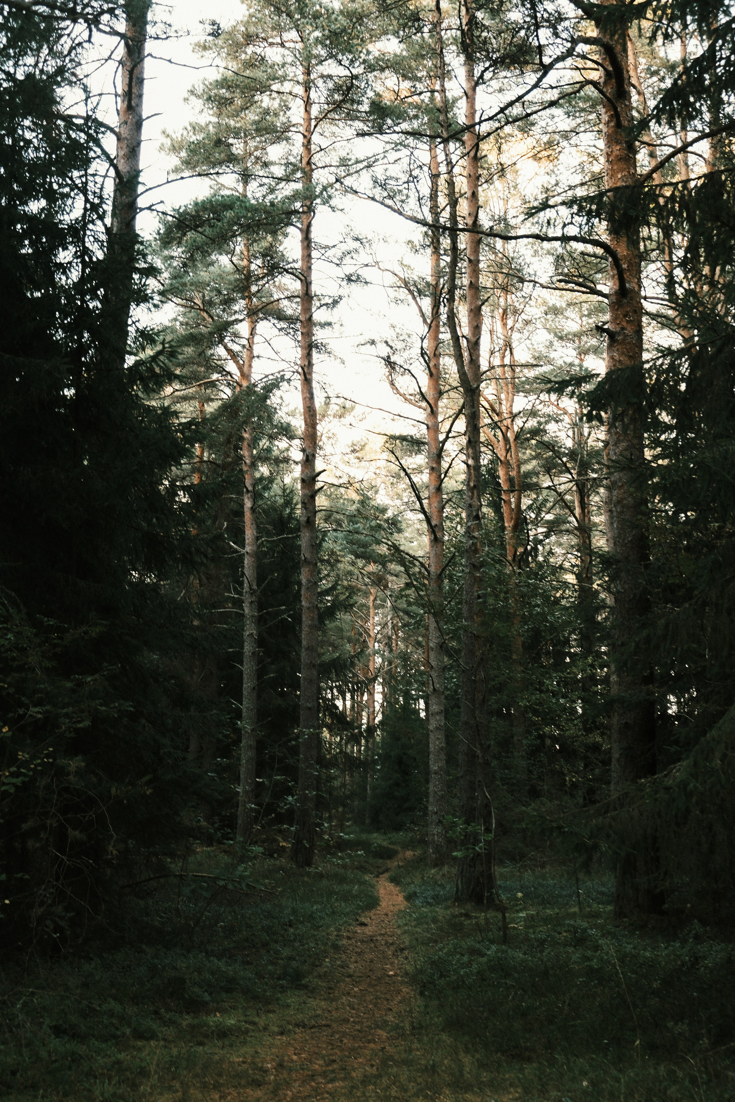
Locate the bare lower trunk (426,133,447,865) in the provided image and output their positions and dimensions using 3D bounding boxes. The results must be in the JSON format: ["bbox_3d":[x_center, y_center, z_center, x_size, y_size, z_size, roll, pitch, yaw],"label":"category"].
[{"bbox_3d":[1.087,-1.082,20.776,0.265,11.770,0.265,0,-9,0],"label":"bare lower trunk"}]

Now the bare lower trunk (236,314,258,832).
[{"bbox_3d":[-2.189,0.367,24.169,0.305,9.990,0.305,0,-9,0],"label":"bare lower trunk"}]

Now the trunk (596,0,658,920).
[{"bbox_3d":[2.755,-1.192,14.044,0.465,9.870,0.465,0,-9,0],"label":"trunk"}]

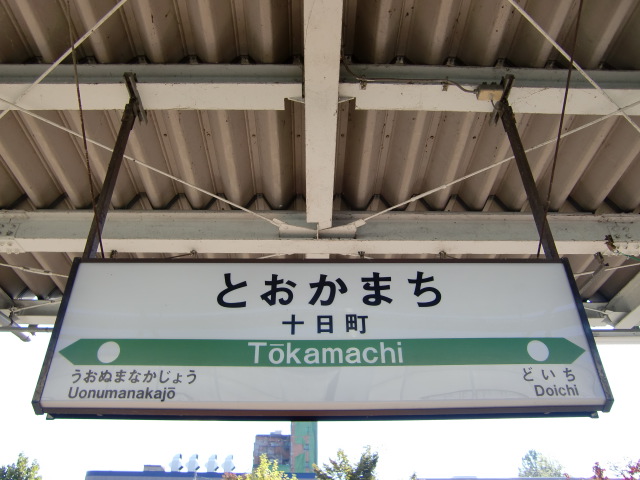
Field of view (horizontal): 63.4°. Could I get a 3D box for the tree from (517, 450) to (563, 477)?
[{"bbox_3d":[18.000,22.500,39.200,4.600,12.000,4.600,0,-35,0],"label":"tree"}]

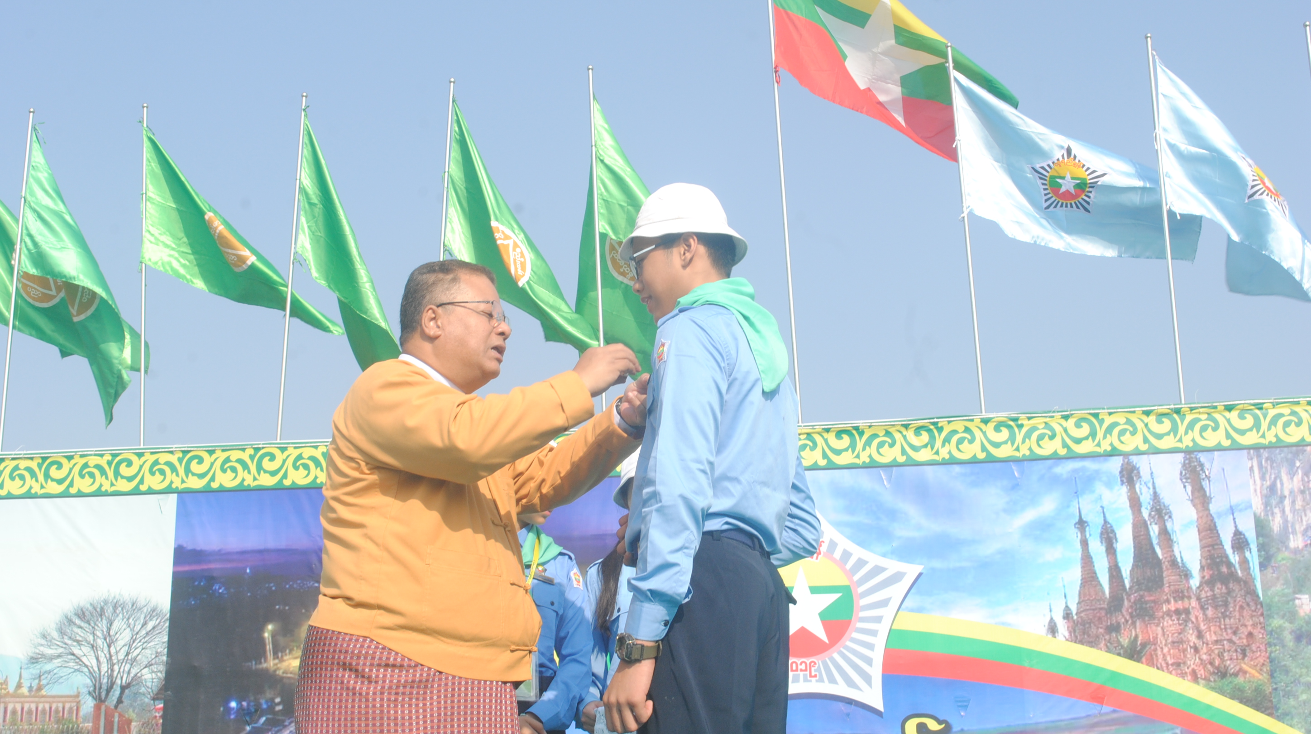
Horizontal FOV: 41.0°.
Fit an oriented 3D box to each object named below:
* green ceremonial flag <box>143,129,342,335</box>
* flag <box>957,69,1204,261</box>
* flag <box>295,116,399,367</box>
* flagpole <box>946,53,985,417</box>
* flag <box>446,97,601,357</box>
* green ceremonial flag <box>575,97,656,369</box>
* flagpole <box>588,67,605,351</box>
[{"bbox_3d":[-2.565,-0.840,10.884,1.150,1.200,0.350,2,-15,-11],"label":"green ceremonial flag"},{"bbox_3d":[2.493,-1.195,10.374,1.420,1.020,0.350,2,-15,-11],"label":"flag"},{"bbox_3d":[-1.851,-0.729,10.695,0.620,1.620,0.380,2,-15,-11],"label":"flag"},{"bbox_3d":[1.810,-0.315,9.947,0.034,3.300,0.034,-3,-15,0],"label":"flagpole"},{"bbox_3d":[-0.809,-0.847,10.605,0.900,1.550,0.350,2,-15,-11],"label":"flag"},{"bbox_3d":[-0.193,-0.775,10.470,0.550,1.700,0.450,2,-15,-11],"label":"green ceremonial flag"},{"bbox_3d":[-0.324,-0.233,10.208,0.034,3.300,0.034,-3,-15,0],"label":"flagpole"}]

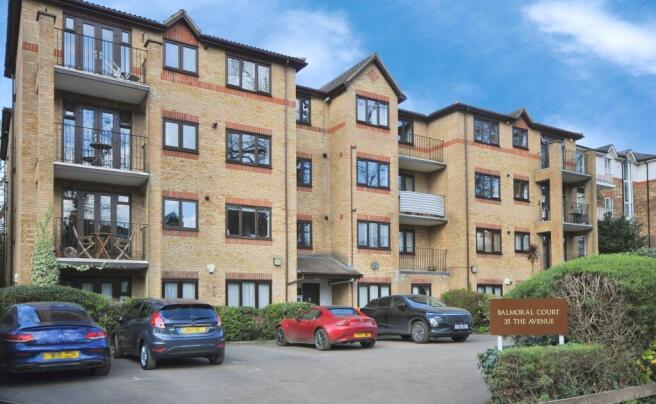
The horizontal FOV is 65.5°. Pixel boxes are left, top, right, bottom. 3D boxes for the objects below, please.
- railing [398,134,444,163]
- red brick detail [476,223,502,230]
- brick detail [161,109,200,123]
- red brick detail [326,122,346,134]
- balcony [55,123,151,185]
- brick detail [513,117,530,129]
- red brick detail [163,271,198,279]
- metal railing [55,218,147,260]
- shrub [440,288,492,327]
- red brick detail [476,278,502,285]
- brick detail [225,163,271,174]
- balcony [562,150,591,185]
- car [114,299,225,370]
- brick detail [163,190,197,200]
[{"bbox_3d":[4.451,-2.524,24.561,3.078,1.030,0.120,3,-6,-31],"label":"railing"},{"bbox_3d":[7.707,1.206,24.435,1.700,0.230,0.100,4,-8,-29],"label":"red brick detail"},{"bbox_3d":[-4.934,-2.806,16.985,1.230,0.235,0.100,4,-8,-29],"label":"brick detail"},{"bbox_3d":[0.356,-3.173,22.034,0.100,0.230,1.478,6,-10,-32],"label":"red brick detail"},{"bbox_3d":[-6.730,-1.348,15.095,2.460,1.250,1.360,3,-6,-30],"label":"balcony"},{"bbox_3d":[10.199,-4.195,26.983,1.285,0.680,0.120,3,-6,-31],"label":"brick detail"},{"bbox_3d":[-4.831,2.412,16.685,1.230,0.230,0.100,4,-8,-29],"label":"red brick detail"},{"bbox_3d":[-6.697,1.134,15.047,2.500,1.100,0.850,4,-8,-29],"label":"metal railing"},{"bbox_3d":[5.842,4.513,21.500,1.900,1.700,1.300,3,-6,-30],"label":"shrub"},{"bbox_3d":[7.700,3.804,24.300,1.800,0.230,0.100,3,-6,-30],"label":"red brick detail"},{"bbox_3d":[-2.750,-1.153,17.796,1.737,0.220,0.100,6,-10,-32],"label":"brick detail"},{"bbox_3d":[13.127,-1.938,27.850,2.630,1.220,1.040,3,-6,-31],"label":"balcony"},{"bbox_3d":[-4.090,3.160,12.750,1.760,1.480,3.970,6,-10,-35],"label":"car"},{"bbox_3d":[-4.905,-0.210,16.950,1.220,0.240,0.100,3,-6,-30],"label":"brick detail"}]

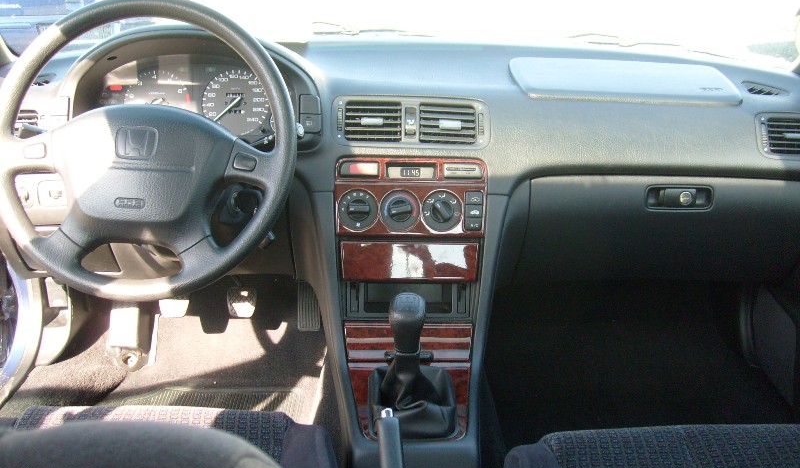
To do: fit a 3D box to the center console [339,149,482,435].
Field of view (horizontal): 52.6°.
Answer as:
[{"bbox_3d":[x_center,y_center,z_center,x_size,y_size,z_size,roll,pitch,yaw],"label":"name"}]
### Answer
[{"bbox_3d":[0.017,0.077,1.094,0.215,0.320,0.280,0,19,1],"label":"center console"}]

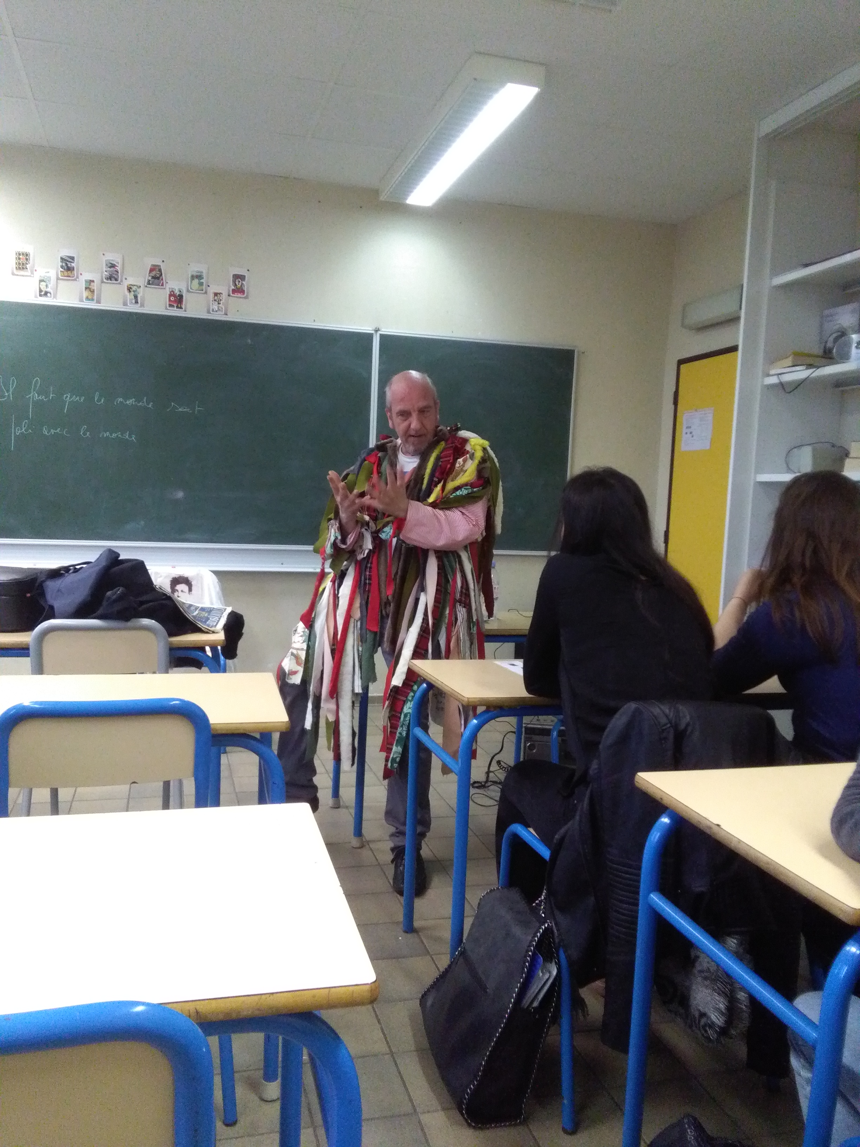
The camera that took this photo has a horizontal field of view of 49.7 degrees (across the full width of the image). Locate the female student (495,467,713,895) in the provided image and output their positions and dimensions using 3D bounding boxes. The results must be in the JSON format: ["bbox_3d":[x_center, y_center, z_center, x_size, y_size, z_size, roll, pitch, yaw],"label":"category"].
[{"bbox_3d":[0.405,0.406,2.167,0.486,1.295,0.688,1,5,-16],"label":"female student"}]

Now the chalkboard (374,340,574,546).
[{"bbox_3d":[0.269,-0.720,5.295,1.194,1.194,0.040,1,5,-16],"label":"chalkboard"}]

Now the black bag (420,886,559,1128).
[{"bbox_3d":[0.134,0.887,2.004,0.152,0.354,0.405,19,0,-17],"label":"black bag"}]

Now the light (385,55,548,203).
[{"bbox_3d":[0.088,-1.953,4.217,0.283,0.091,1.548,1,5,-16],"label":"light"}]

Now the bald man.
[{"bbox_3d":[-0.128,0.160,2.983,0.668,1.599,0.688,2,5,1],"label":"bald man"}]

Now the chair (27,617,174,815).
[{"bbox_3d":[-0.982,0.524,2.821,0.405,0.835,0.496,1,5,-16],"label":"chair"}]

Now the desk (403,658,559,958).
[{"bbox_3d":[0.624,0.652,2.561,1.316,0.754,0.506,1,5,-16],"label":"desk"}]

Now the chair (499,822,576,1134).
[{"bbox_3d":[0.413,0.649,2.035,0.415,0.835,0.506,1,5,-16],"label":"chair"}]

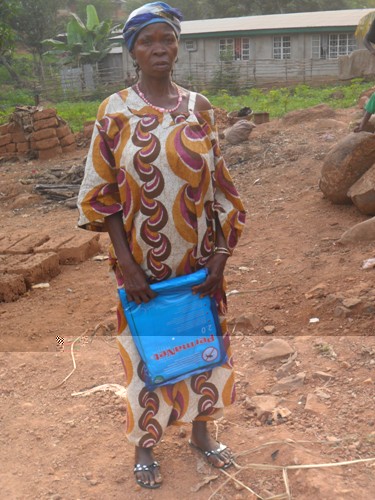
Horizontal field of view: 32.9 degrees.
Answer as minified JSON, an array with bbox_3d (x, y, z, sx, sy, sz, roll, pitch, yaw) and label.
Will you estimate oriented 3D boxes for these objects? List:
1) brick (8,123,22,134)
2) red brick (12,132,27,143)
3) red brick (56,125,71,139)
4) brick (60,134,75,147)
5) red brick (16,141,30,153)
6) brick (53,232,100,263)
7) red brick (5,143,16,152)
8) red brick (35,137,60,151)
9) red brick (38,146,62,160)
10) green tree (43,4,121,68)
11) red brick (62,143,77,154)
[{"bbox_3d":[-2.647,-1.864,9.750,0.175,0.130,0.310,-10,18,-25],"label":"brick"},{"bbox_3d":[-2.050,-1.371,7.675,0.160,0.108,0.310,-10,19,-19],"label":"red brick"},{"bbox_3d":[-1.873,-1.790,9.600,0.165,0.130,0.310,0,17,6],"label":"red brick"},{"bbox_3d":[-1.811,-1.646,9.550,0.165,0.130,0.310,0,17,6],"label":"brick"},{"bbox_3d":[-2.013,-1.260,7.712,0.150,0.108,0.310,-10,19,-19],"label":"red brick"},{"bbox_3d":[-0.781,-0.005,4.631,0.171,0.113,0.312,0,17,16],"label":"brick"},{"bbox_3d":[-2.716,-1.565,9.750,0.165,0.130,0.320,-8,18,-19],"label":"red brick"},{"bbox_3d":[-1.712,-1.287,7.623,0.310,0.108,0.155,-17,21,-30],"label":"red brick"},{"bbox_3d":[-1.677,-1.174,7.660,0.305,0.108,0.155,-17,21,-30],"label":"red brick"},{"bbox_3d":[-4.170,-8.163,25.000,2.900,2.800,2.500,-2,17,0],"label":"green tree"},{"bbox_3d":[-1.522,-1.254,7.872,0.155,0.108,0.310,5,21,29],"label":"red brick"}]

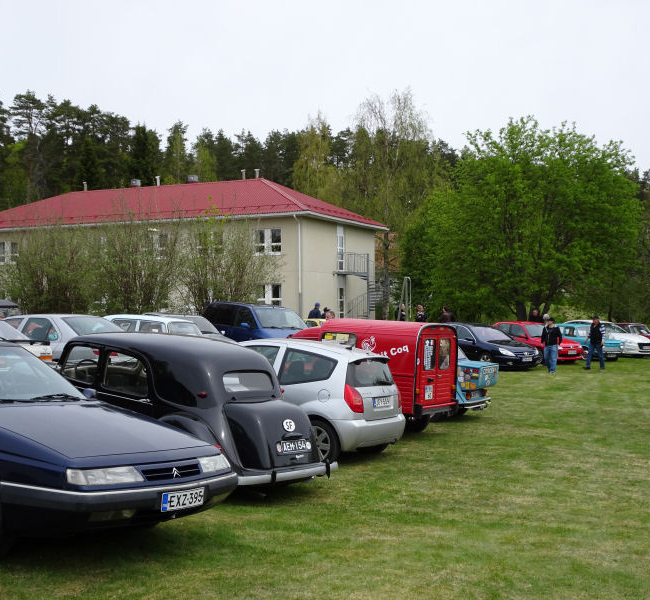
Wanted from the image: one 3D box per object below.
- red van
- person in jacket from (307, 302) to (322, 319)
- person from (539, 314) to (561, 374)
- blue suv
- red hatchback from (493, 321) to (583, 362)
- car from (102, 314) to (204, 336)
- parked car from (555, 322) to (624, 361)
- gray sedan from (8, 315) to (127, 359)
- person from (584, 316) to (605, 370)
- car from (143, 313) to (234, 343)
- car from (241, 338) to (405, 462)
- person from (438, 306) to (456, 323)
[{"bbox_3d":[0.152,1.190,16.861,3.900,1.800,1.500,1,-1,33],"label":"red van"},{"bbox_3d":[-0.390,0.990,39.000,0.420,1.740,0.500,1,-1,-37],"label":"person in jacket"},{"bbox_3d":[6.870,1.396,30.300,0.620,1.720,0.400,0,-1,18],"label":"person"},{"bbox_3d":[-1.490,1.020,26.400,1.880,1.750,4.650,1,-1,-33],"label":"blue suv"},{"bbox_3d":[7.217,1.530,35.208,1.690,1.380,4.030,2,-1,-31],"label":"red hatchback"},{"bbox_3d":[-4.232,1.010,22.009,3.900,1.440,1.560,1,-1,32],"label":"car"},{"bbox_3d":[9.637,1.555,37.708,1.530,1.390,3.850,2,-1,-23],"label":"parked car"},{"bbox_3d":[-5.350,0.970,18.750,4.440,1.390,1.755,-1,-1,31],"label":"gray sedan"},{"bbox_3d":[8.610,1.379,31.800,0.520,1.710,0.520,-1,-1,45],"label":"person"},{"bbox_3d":[-3.982,1.055,26.309,4.250,1.430,1.720,1,-1,39],"label":"car"},{"bbox_3d":[-0.782,1.250,13.409,3.670,1.460,1.660,1,-1,30],"label":"car"},{"bbox_3d":[4.711,1.130,38.510,0.380,1.720,0.500,1,-1,5],"label":"person"}]

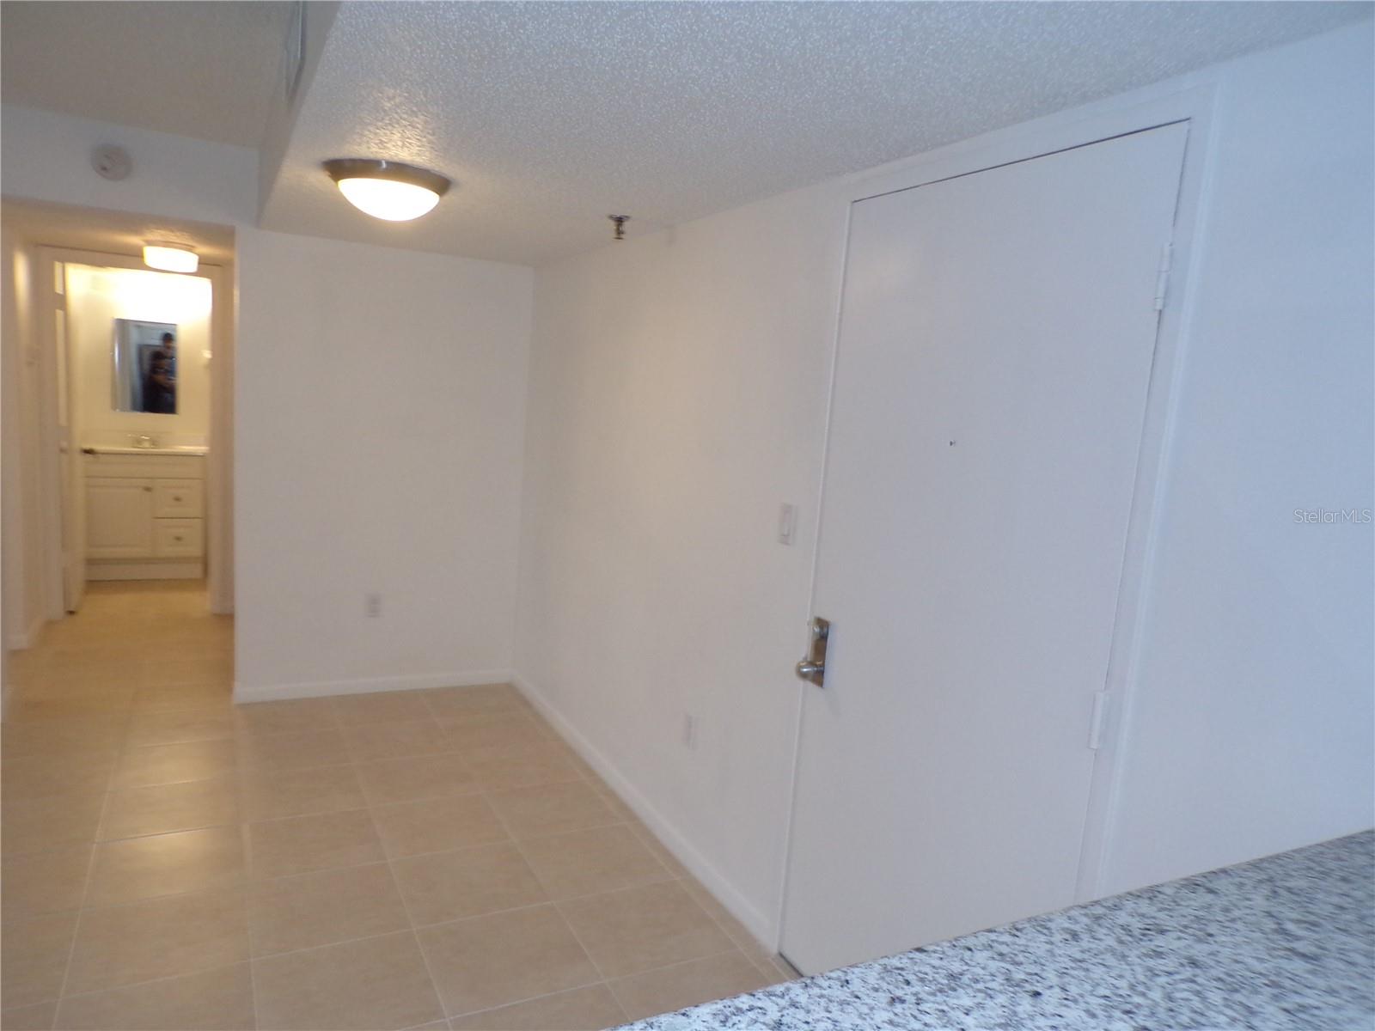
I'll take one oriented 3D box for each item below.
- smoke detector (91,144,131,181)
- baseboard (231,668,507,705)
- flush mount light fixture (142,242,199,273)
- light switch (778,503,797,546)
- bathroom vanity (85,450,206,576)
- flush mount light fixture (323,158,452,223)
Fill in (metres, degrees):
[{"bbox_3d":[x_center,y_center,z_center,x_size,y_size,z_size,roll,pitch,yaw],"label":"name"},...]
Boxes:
[{"bbox_3d":[-2.283,-1.401,3.782,0.142,0.142,0.040,1,8,-27],"label":"smoke detector"},{"bbox_3d":[-1.472,0.817,4.593,1.300,0.078,0.014,1,8,-27],"label":"baseboard"},{"bbox_3d":[-2.665,-1.331,4.920,0.255,0.120,0.255,1,8,-27],"label":"flush mount light fixture"},{"bbox_3d":[0.269,0.025,2.604,0.014,0.115,0.074,1,8,-27],"label":"light switch"},{"bbox_3d":[-3.764,-0.022,6.614,0.785,0.880,0.510,1,8,-27],"label":"bathroom vanity"},{"bbox_3d":[-0.863,-0.914,2.741,0.355,0.128,0.355,1,8,-27],"label":"flush mount light fixture"}]

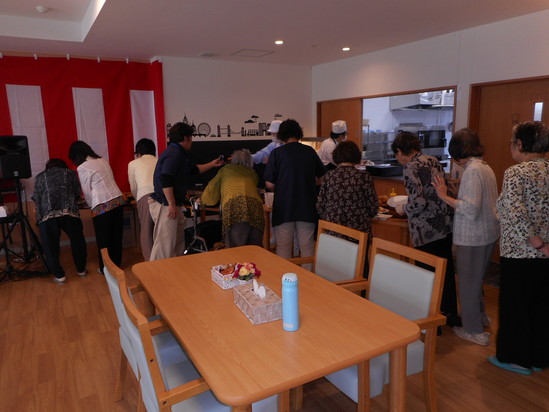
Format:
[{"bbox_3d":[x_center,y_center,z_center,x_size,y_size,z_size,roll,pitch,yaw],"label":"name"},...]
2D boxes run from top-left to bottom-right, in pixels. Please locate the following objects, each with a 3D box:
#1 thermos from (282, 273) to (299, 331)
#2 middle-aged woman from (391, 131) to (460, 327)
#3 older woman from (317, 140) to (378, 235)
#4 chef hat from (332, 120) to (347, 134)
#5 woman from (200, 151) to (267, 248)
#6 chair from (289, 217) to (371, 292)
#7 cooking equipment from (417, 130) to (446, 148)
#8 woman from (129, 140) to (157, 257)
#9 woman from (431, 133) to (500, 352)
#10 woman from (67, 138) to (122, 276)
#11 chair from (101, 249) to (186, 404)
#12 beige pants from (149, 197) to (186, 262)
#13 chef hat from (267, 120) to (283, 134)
[{"bbox_3d":[0.068,0.388,1.615,0.066,0.232,0.068,-1,12,0],"label":"thermos"},{"bbox_3d":[1.222,0.178,3.096,0.600,1.490,0.470,11,16,44],"label":"middle-aged woman"},{"bbox_3d":[0.661,0.130,3.692,0.540,1.460,0.480,0,9,5],"label":"older woman"},{"bbox_3d":[0.820,-0.990,5.000,0.200,0.150,0.180,-6,13,-24],"label":"chef hat"},{"bbox_3d":[-0.419,0.106,4.132,0.600,1.410,0.650,-1,9,-3],"label":"woman"},{"bbox_3d":[0.235,0.591,2.688,0.570,0.860,0.540,-5,10,-29],"label":"chair"},{"bbox_3d":[2.908,-1.215,7.300,0.580,0.340,0.450,-2,12,-9],"label":"cooking equipment"},{"bbox_3d":[-1.500,-0.070,4.612,0.460,1.420,0.580,-7,13,-29],"label":"woman"},{"bbox_3d":[1.392,0.206,2.937,0.440,1.520,0.470,-7,11,-35],"label":"woman"},{"bbox_3d":[-1.931,-0.007,4.399,0.500,1.390,0.650,-8,14,-34],"label":"woman"},{"bbox_3d":[-0.585,0.678,2.174,0.570,0.860,0.540,-5,10,-29],"label":"chair"},{"bbox_3d":[-1.026,0.376,3.798,0.330,0.940,0.340,-5,10,-25],"label":"beige pants"},{"bbox_3d":[0.018,-0.954,4.800,0.230,0.150,0.190,-6,13,-24],"label":"chef hat"}]

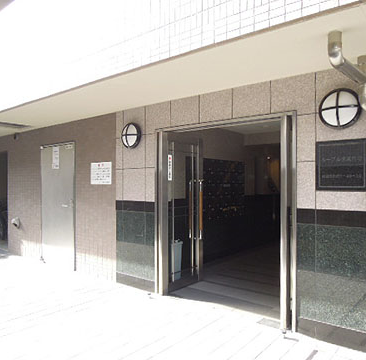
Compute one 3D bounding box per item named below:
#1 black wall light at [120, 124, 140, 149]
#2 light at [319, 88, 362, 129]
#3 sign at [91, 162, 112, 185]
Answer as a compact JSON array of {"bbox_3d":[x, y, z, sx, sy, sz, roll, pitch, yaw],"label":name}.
[{"bbox_3d":[-0.651,-0.542,4.123,0.310,0.310,0.100,0,-1,38],"label":"black wall light"},{"bbox_3d":[1.245,-0.560,2.646,0.310,0.310,0.100,0,-1,38],"label":"light"},{"bbox_3d":[-1.114,-0.089,4.531,0.450,0.297,0.020,0,-1,38],"label":"sign"}]

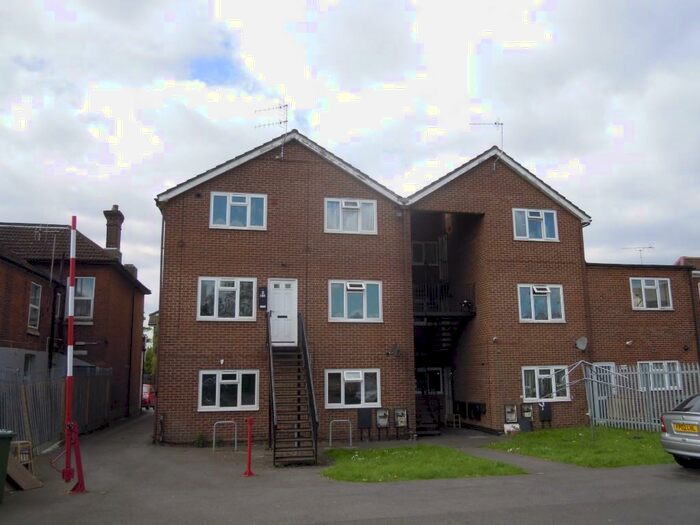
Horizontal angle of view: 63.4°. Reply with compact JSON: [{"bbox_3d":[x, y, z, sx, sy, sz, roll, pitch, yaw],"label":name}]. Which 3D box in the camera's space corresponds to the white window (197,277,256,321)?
[{"bbox_3d":[-3.717,1.123,17.202,1.752,1.316,0.100,2,-10,-12],"label":"white window"}]

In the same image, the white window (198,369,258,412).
[{"bbox_3d":[-3.562,3.790,16.760,1.740,1.185,0.100,1,-8,-12],"label":"white window"}]

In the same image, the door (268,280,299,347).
[{"bbox_3d":[-2.070,1.550,17.491,0.932,2.076,0.100,2,-10,-12],"label":"door"}]

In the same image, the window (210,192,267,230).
[{"bbox_3d":[-3.426,-1.576,17.504,1.713,1.130,0.100,1,-8,-12],"label":"window"}]

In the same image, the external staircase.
[{"bbox_3d":[-1.639,3.175,15.314,1.060,3.740,3.650,1,-8,-12],"label":"external staircase"}]

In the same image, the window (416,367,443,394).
[{"bbox_3d":[3.171,4.788,22.760,1.220,1.037,0.100,1,-8,-12],"label":"window"}]

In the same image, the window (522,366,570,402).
[{"bbox_3d":[6.570,4.063,18.953,1.730,1.162,0.100,2,-10,-12],"label":"window"}]

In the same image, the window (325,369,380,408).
[{"bbox_3d":[0.114,3.909,17.516,1.772,1.186,0.130,2,-10,-12],"label":"window"}]

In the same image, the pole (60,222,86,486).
[{"bbox_3d":[-5.243,1.670,10.907,0.420,5.236,0.320,-1,-7,-12],"label":"pole"}]

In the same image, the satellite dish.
[{"bbox_3d":[7.839,2.753,19.172,0.220,0.460,0.450,8,-13,-39],"label":"satellite dish"}]

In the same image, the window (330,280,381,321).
[{"bbox_3d":[0.197,1.243,17.904,1.740,1.315,0.120,1,-8,-12],"label":"window"}]

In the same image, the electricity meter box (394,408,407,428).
[{"bbox_3d":[1.569,4.837,17.577,0.360,0.540,0.200,2,-10,-12],"label":"electricity meter box"}]

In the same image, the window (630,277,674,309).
[{"bbox_3d":[10.890,1.161,20.442,1.717,1.147,0.100,2,-10,-12],"label":"window"}]

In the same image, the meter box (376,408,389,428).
[{"bbox_3d":[1.002,4.794,17.489,0.390,0.560,0.210,1,-8,-12],"label":"meter box"}]

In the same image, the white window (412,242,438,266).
[{"bbox_3d":[3.098,-0.339,23.428,1.220,1.034,0.100,1,-8,-12],"label":"white window"}]

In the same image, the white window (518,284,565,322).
[{"bbox_3d":[6.584,1.418,19.407,1.730,1.321,0.130,2,-10,-12],"label":"white window"}]

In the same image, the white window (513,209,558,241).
[{"bbox_3d":[6.553,-1.303,19.926,1.736,1.133,0.100,2,-10,-12],"label":"white window"}]

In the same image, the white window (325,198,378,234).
[{"bbox_3d":[0.042,-1.477,18.233,1.724,1.116,0.110,1,-8,-12],"label":"white window"}]

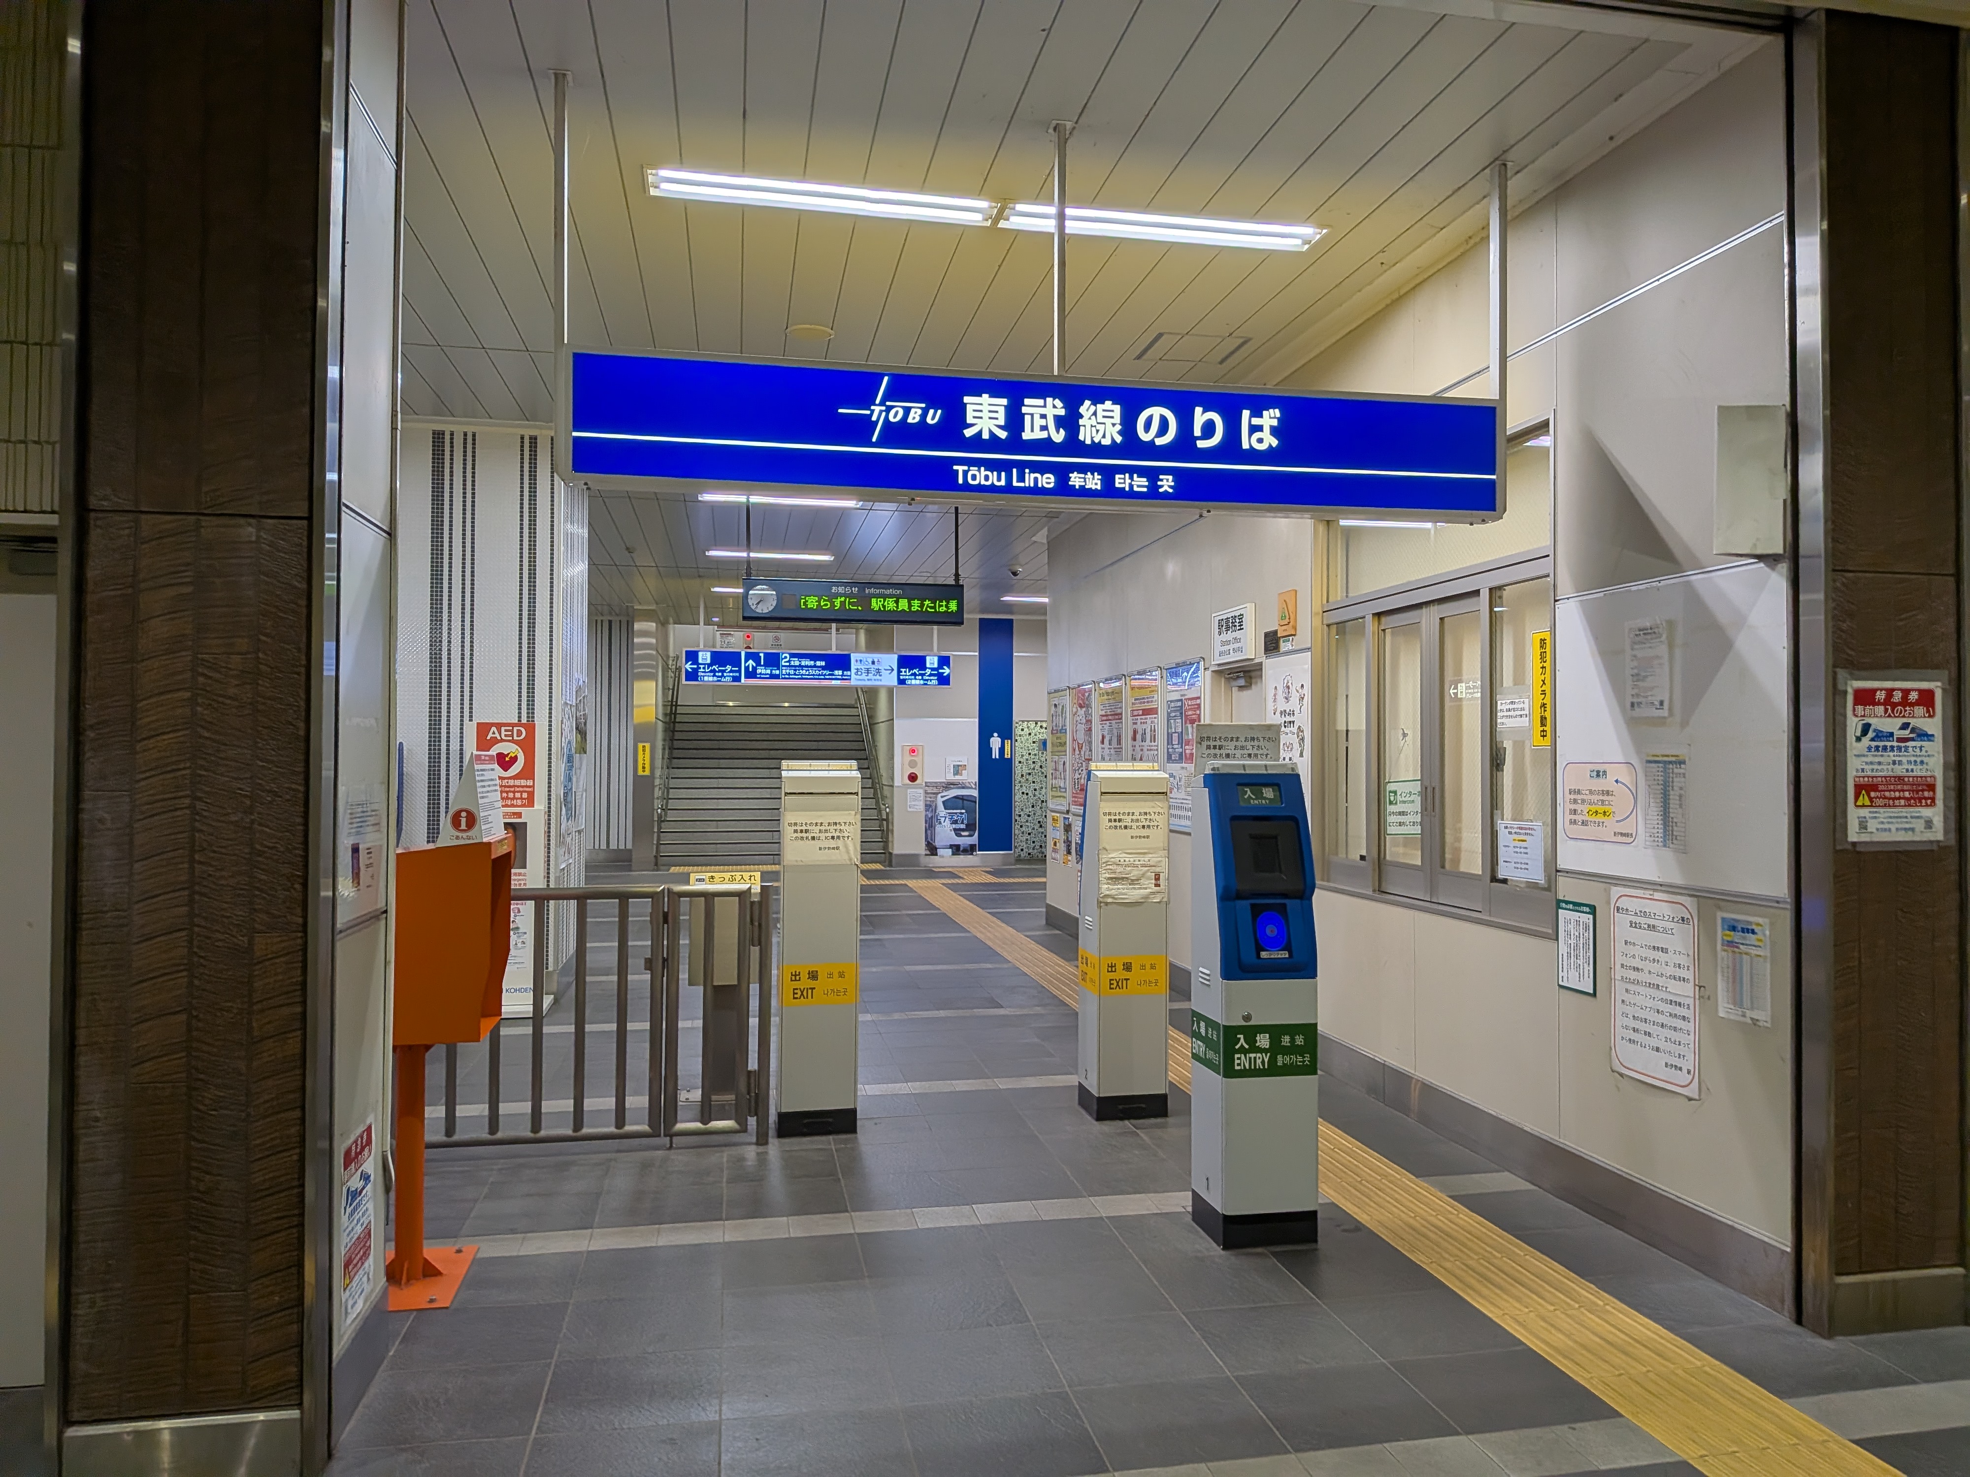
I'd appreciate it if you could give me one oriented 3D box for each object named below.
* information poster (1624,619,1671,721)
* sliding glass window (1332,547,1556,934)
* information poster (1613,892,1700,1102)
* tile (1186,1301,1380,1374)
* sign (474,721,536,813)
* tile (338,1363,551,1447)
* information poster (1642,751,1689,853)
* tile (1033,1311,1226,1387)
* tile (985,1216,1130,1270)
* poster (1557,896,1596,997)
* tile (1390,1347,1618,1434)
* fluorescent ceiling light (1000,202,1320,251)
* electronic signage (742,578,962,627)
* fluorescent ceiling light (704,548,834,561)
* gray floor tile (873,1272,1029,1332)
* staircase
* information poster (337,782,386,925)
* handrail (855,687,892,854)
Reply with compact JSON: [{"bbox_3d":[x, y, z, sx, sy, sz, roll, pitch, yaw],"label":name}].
[{"bbox_3d":[2.117,-0.226,4.369,0.010,0.306,0.202,0,-1,-10],"label":"information poster"},{"bbox_3d":[1.861,0.020,5.758,0.101,1.384,1.882,0,-1,-10],"label":"sliding glass window"},{"bbox_3d":[2.095,0.784,4.278,0.008,0.600,0.414,0,-1,-10],"label":"information poster"},{"bbox_3d":[0.788,1.603,3.644,0.412,0.010,0.392,0,-1,-10],"label":"tile"},{"bbox_3d":[-2.861,0.164,8.162,0.350,0.510,0.015,0,-1,-11],"label":"sign"},{"bbox_3d":[-1.253,1.575,3.229,0.408,0.012,0.397,0,-1,-10],"label":"tile"},{"bbox_3d":[2.071,0.192,4.161,0.009,0.300,0.200,0,-1,-11],"label":"information poster"},{"bbox_3d":[0.374,1.593,3.540,0.415,0.020,0.385,0,-1,-10],"label":"tile"},{"bbox_3d":[0.236,1.613,4.344,0.415,0.010,0.389,0,-1,-10],"label":"tile"},{"bbox_3d":[2.043,0.724,4.731,0.010,0.311,0.211,0,-1,-10],"label":"poster"},{"bbox_3d":[1.260,1.592,3.312,0.415,0.020,0.385,0,-1,-10],"label":"tile"},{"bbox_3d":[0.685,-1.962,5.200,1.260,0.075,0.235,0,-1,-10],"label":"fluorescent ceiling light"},{"bbox_3d":[-0.927,-0.956,9.685,1.557,0.290,0.150,0,-1,-11],"label":"electronic signage"},{"bbox_3d":[-2.120,-1.811,13.519,1.264,0.060,0.230,0,-1,-10],"label":"fluorescent ceiling light"},{"bbox_3d":[-0.104,1.597,3.844,0.415,0.020,0.385,0,-1,-10],"label":"gray floor tile"},{"bbox_3d":[-3.382,0.625,21.529,3.191,2.432,4.530,0,-1,-10],"label":"staircase"},{"bbox_3d":[-1.461,0.261,3.217,0.010,0.302,0.418,0,-1,-10],"label":"information poster"},{"bbox_3d":[-1.821,0.212,21.683,0.140,3.100,5.000,0,-1,-11],"label":"handrail"}]

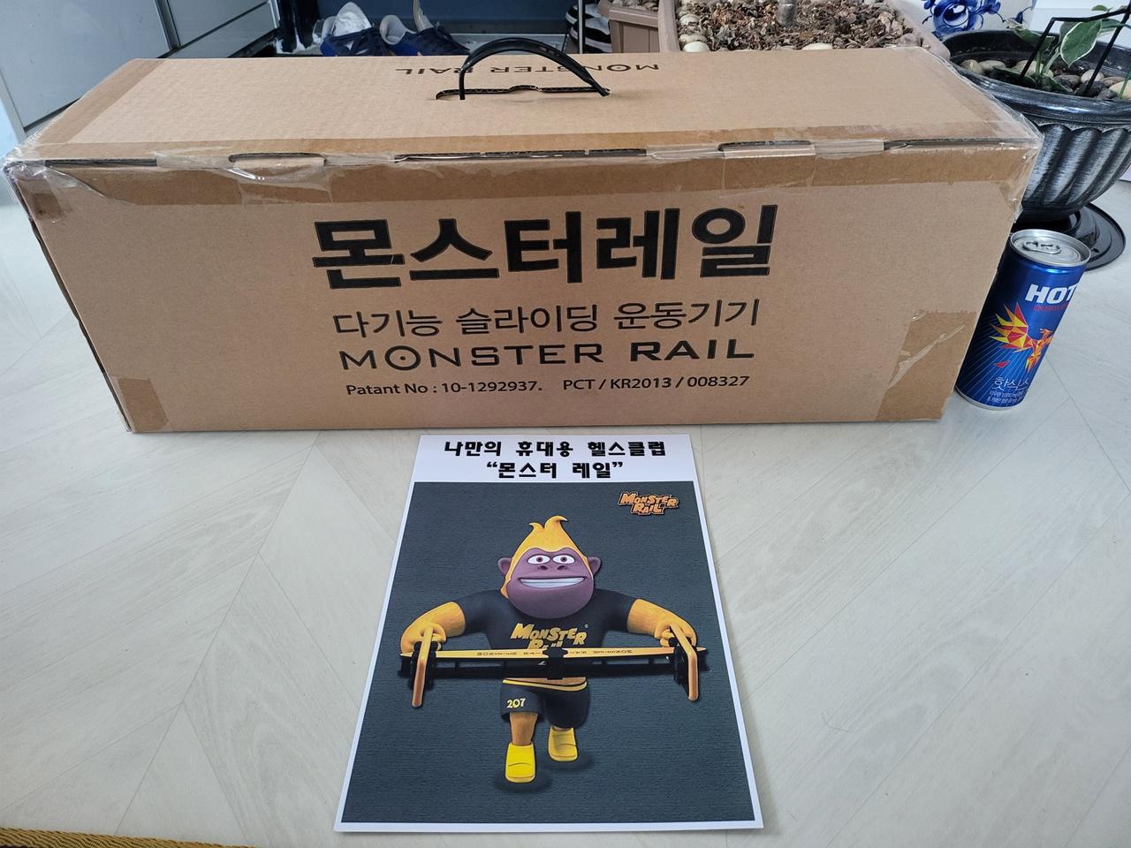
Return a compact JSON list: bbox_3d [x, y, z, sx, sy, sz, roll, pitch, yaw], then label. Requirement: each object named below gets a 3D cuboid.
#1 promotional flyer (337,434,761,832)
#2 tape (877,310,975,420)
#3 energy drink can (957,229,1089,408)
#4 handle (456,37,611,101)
[{"bbox_3d":[-0.008,0.103,0.497,0.210,0.002,0.297,-1,40,1],"label":"promotional flyer"},{"bbox_3d":[0.271,-0.042,0.589,0.050,0.102,0.002,-1,40,0],"label":"tape"},{"bbox_3d":[0.347,-0.077,0.602,0.053,0.133,0.053,-1,40,1],"label":"energy drink can"},{"bbox_3d":[-0.022,-0.252,0.556,0.110,0.040,0.020,-1,40,0],"label":"handle"}]

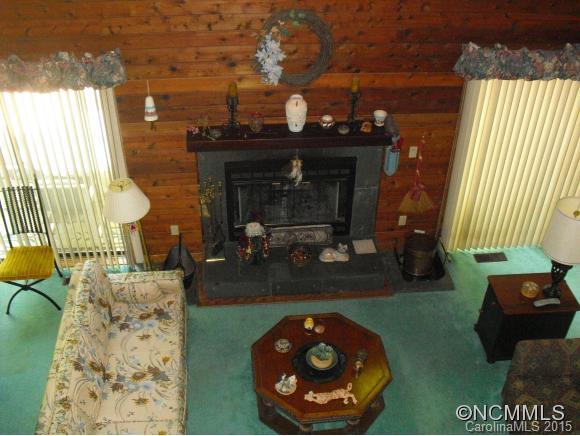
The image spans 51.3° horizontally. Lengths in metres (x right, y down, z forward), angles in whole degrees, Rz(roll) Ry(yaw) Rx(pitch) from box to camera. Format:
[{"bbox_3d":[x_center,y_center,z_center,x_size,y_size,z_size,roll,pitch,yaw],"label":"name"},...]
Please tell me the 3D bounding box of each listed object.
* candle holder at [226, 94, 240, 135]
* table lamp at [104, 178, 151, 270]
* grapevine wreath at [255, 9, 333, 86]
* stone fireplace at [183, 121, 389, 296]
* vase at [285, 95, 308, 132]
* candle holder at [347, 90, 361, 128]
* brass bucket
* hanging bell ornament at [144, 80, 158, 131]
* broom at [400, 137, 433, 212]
[{"bbox_3d":[-0.464,-0.838,4.869,0.115,0.310,0.115,-2,35,-3],"label":"candle holder"},{"bbox_3d":[-1.302,0.076,4.945,0.380,0.810,0.380,-2,35,-3],"label":"table lamp"},{"bbox_3d":[0.036,-1.301,4.646,0.585,0.613,0.100,-2,35,-3],"label":"grapevine wreath"},{"bbox_3d":[0.027,-0.029,5.253,1.690,1.460,0.570,-2,35,-3],"label":"stone fireplace"},{"bbox_3d":[0.046,-0.832,4.899,0.178,0.265,0.178,-2,35,-3],"label":"vase"},{"bbox_3d":[0.524,-0.887,4.933,0.115,0.305,0.115,-2,35,-3],"label":"candle holder"},{"bbox_3d":[1.206,0.348,5.671,0.310,0.320,0.310,0,35,0],"label":"brass bucket"},{"bbox_3d":[-1.126,-0.896,4.827,0.113,0.410,0.113,-2,35,-3],"label":"hanging bell ornament"},{"bbox_3d":[1.131,-0.373,5.405,0.327,0.840,0.060,-2,35,-3],"label":"broom"}]

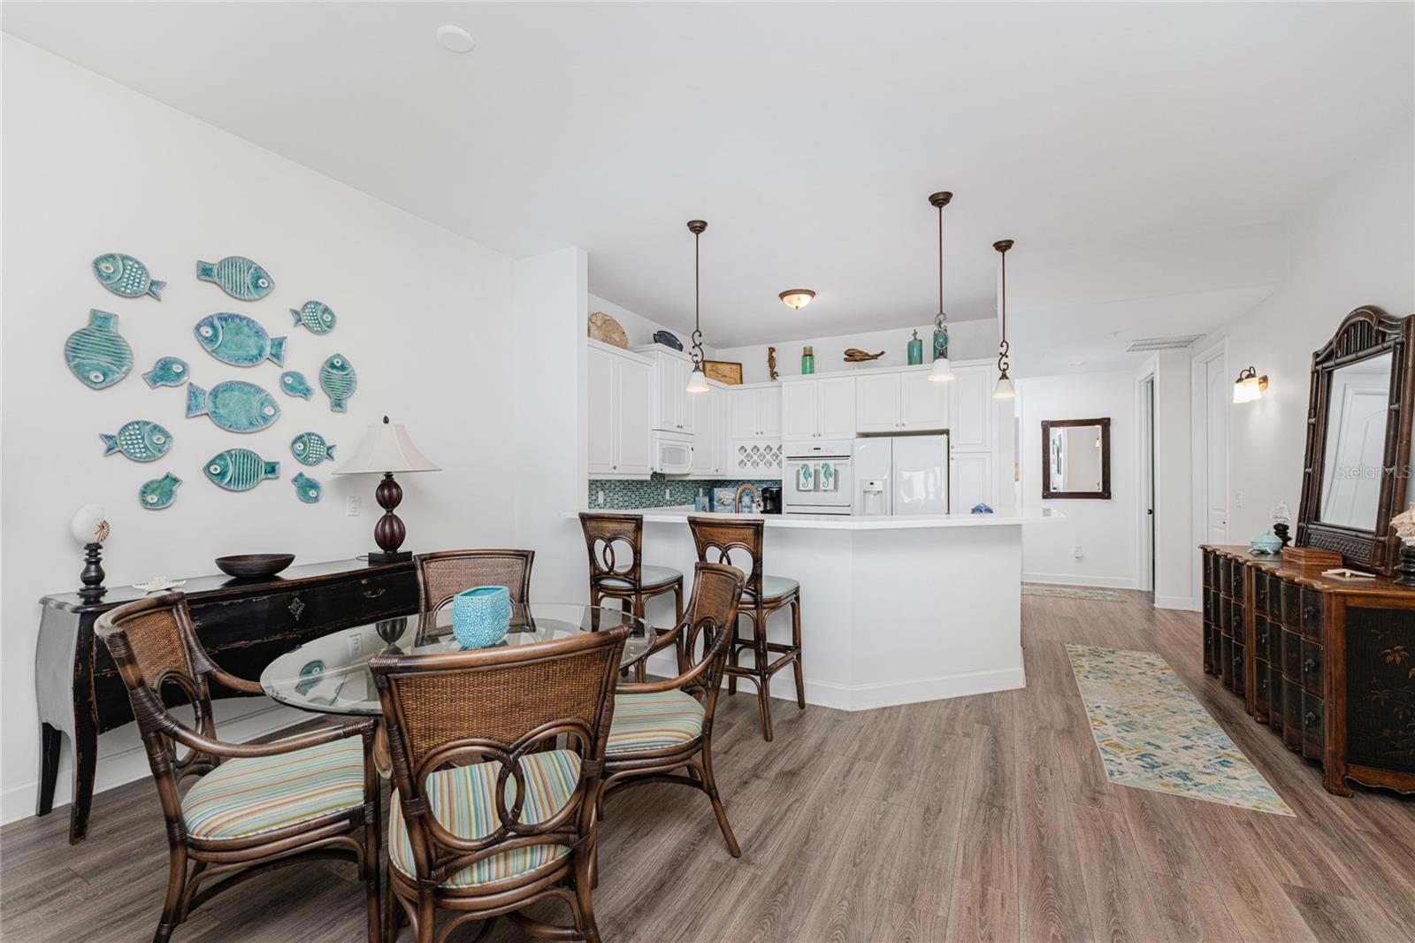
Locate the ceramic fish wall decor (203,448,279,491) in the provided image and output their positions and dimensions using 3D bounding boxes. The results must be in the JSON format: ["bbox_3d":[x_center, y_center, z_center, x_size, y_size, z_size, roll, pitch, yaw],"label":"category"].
[{"bbox_3d":[-2.341,-0.009,2.772,0.028,0.218,0.312,0,-1,29],"label":"ceramic fish wall decor"}]

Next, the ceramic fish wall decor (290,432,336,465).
[{"bbox_3d":[-2.181,-0.125,3.042,0.030,0.184,0.222,0,-1,29],"label":"ceramic fish wall decor"}]

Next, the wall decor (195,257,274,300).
[{"bbox_3d":[-2.362,-0.961,2.749,0.030,0.210,0.320,-1,-1,29],"label":"wall decor"}]

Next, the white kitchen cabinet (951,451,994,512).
[{"bbox_3d":[2.716,0.625,5.614,0.374,1.617,0.600,-1,-1,28],"label":"white kitchen cabinet"}]

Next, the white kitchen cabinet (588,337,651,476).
[{"bbox_3d":[-0.938,-0.498,5.006,0.330,1.135,1.010,0,-1,29],"label":"white kitchen cabinet"}]

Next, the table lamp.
[{"bbox_3d":[-1.757,0.100,3.030,0.520,0.814,0.520,-1,-1,29],"label":"table lamp"}]

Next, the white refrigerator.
[{"bbox_3d":[2.139,0.556,5.968,0.908,1.770,0.780,-1,-1,28],"label":"white refrigerator"}]

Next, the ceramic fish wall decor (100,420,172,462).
[{"bbox_3d":[-2.527,-0.134,2.434,0.030,0.180,0.231,-1,-1,29],"label":"ceramic fish wall decor"}]

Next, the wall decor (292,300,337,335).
[{"bbox_3d":[-2.191,-0.852,3.056,0.030,0.184,0.226,-1,-1,29],"label":"wall decor"}]

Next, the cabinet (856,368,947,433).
[{"bbox_3d":[2.160,-0.730,6.009,0.920,0.625,0.600,0,-1,29],"label":"cabinet"}]

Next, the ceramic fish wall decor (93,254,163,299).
[{"bbox_3d":[-2.527,-0.851,2.410,0.030,0.184,0.222,0,-1,29],"label":"ceramic fish wall decor"}]

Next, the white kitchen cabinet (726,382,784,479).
[{"bbox_3d":[0.693,-0.508,6.910,0.830,1.200,0.360,0,-1,29],"label":"white kitchen cabinet"}]

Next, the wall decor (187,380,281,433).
[{"bbox_3d":[-2.350,-0.322,2.731,0.030,0.258,0.376,0,-1,29],"label":"wall decor"}]

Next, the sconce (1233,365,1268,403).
[{"bbox_3d":[4.015,-0.635,4.069,0.175,0.245,0.320,0,-1,29],"label":"sconce"}]

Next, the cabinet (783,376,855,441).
[{"bbox_3d":[1.369,-0.679,6.359,0.811,0.665,0.600,-1,-1,28],"label":"cabinet"}]

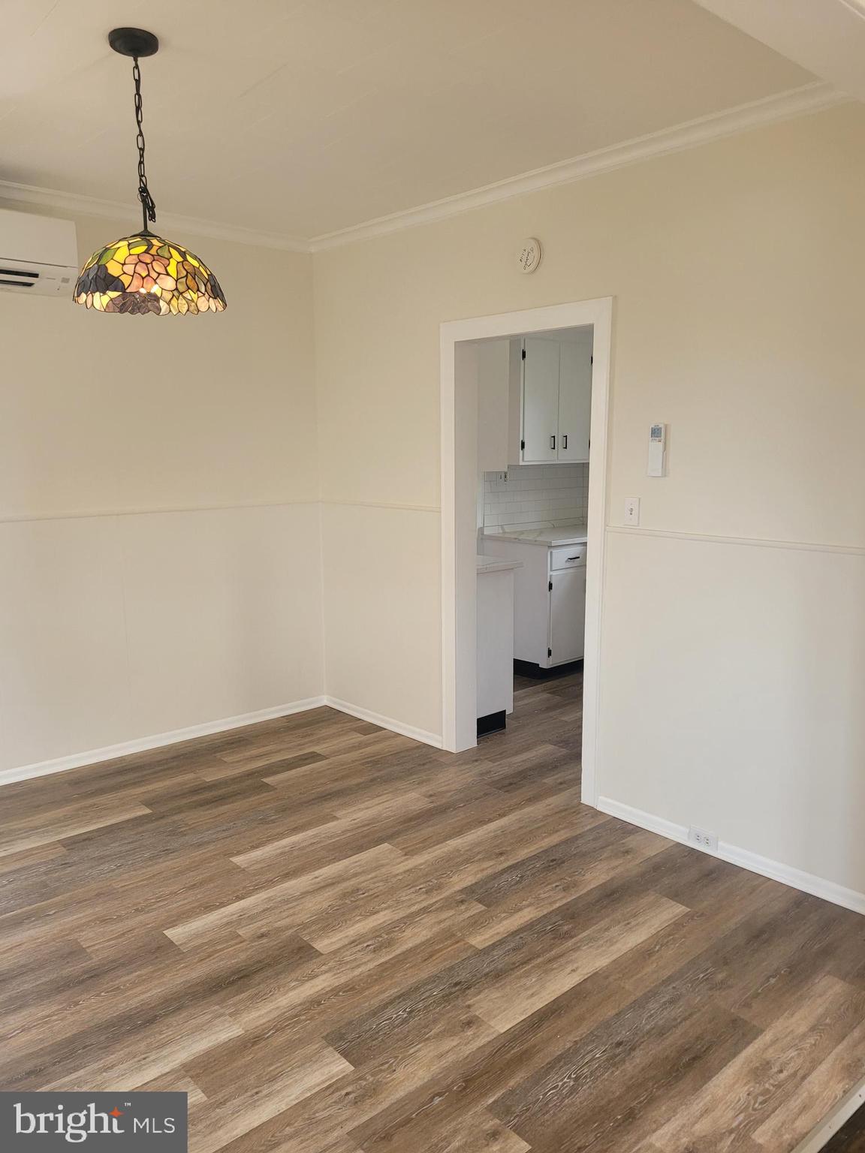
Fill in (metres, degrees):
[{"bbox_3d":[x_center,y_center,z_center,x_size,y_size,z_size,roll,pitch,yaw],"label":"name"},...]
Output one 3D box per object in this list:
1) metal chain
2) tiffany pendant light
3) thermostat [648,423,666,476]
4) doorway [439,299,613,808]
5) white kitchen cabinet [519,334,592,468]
[{"bbox_3d":[-0.780,-1.163,2.349,0.040,0.450,0.045,-8,12,-41],"label":"metal chain"},{"bbox_3d":[-0.788,-1.095,2.359,0.406,0.684,0.406,-8,12,-41],"label":"tiffany pendant light"},{"bbox_3d":[0.843,-0.473,3.244,0.025,0.191,0.058,-8,12,-41],"label":"thermostat"},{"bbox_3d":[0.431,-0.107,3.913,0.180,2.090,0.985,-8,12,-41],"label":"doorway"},{"bbox_3d":[0.744,-1.207,5.898,0.780,0.870,0.330,-8,12,-41],"label":"white kitchen cabinet"}]

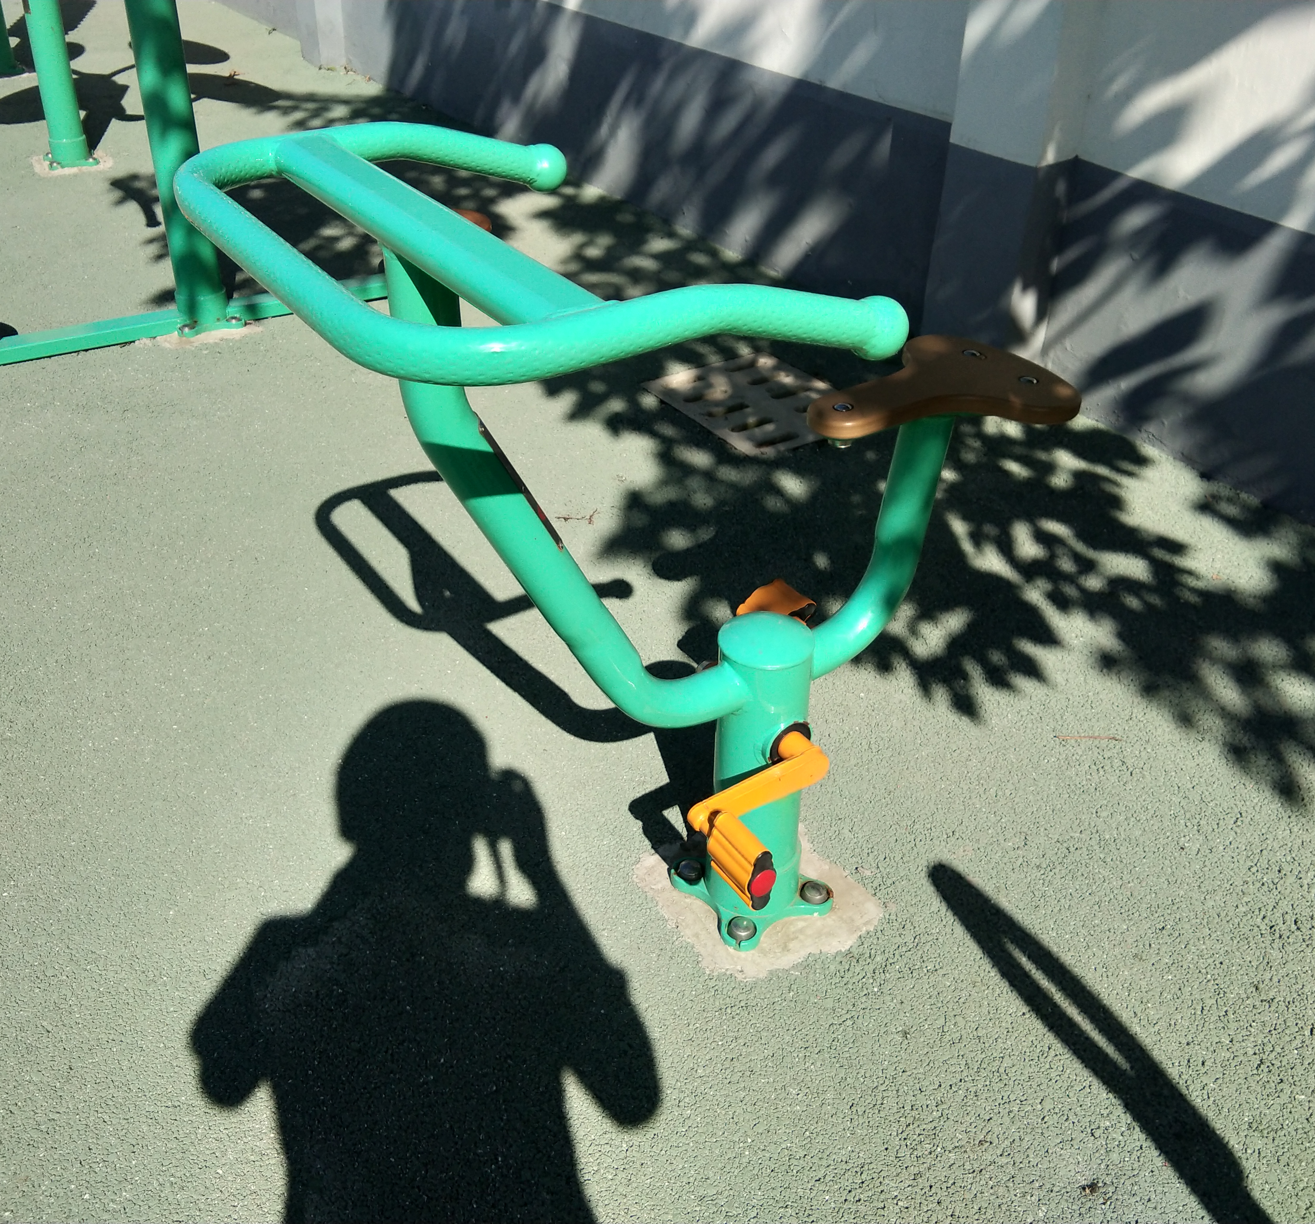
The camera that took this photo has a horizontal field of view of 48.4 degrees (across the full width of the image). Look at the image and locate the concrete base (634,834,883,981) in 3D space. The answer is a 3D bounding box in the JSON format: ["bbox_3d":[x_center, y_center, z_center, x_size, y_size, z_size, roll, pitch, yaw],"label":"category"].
[{"bbox_3d":[0.135,0.364,1.914,0.258,0.030,0.258,-16,35,-26],"label":"concrete base"}]

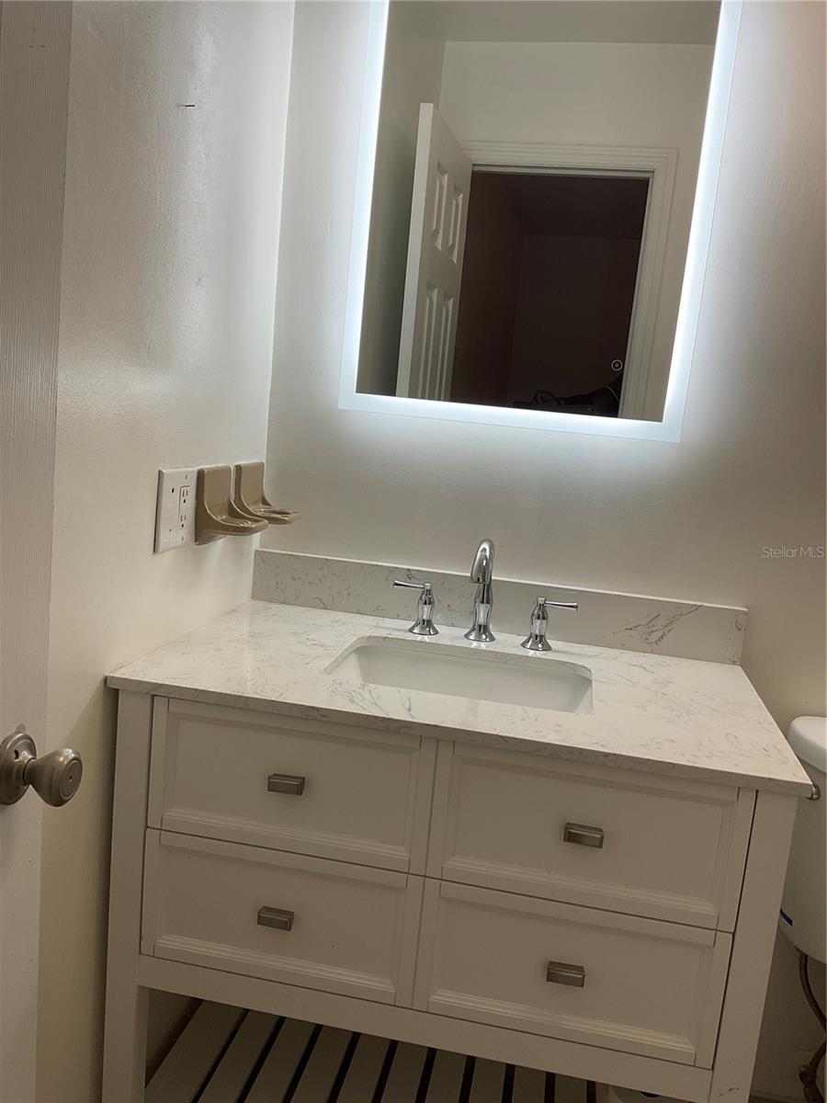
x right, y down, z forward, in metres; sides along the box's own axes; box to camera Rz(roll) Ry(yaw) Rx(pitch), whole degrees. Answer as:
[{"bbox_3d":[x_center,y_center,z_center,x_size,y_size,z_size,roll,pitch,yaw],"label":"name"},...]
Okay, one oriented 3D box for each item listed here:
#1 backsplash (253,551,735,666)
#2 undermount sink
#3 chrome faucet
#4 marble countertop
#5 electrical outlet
[{"bbox_3d":[0.138,0.098,1.710,0.908,0.098,0.019,7,9,10],"label":"backsplash"},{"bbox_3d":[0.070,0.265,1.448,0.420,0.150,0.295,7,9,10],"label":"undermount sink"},{"bbox_3d":[0.119,0.069,1.591,0.054,0.187,0.160,7,9,10],"label":"chrome faucet"},{"bbox_3d":[0.082,0.193,1.451,0.908,0.020,0.570,7,9,10],"label":"marble countertop"},{"bbox_3d":[-0.359,-0.065,1.398,0.008,0.117,0.116,7,9,10],"label":"electrical outlet"}]

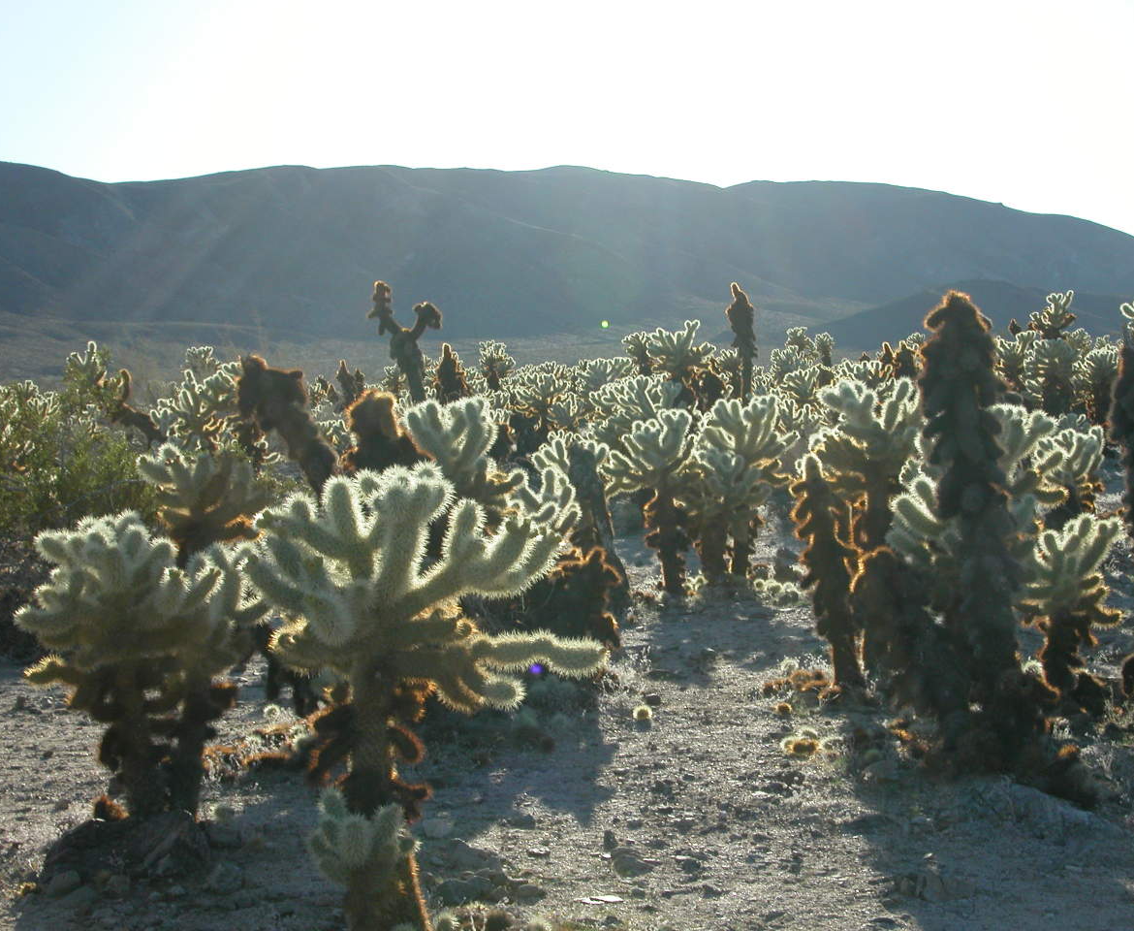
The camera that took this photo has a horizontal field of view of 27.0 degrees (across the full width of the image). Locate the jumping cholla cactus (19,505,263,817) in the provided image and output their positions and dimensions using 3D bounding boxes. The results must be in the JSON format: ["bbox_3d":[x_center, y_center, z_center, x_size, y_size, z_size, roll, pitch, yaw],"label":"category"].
[{"bbox_3d":[-1.181,0.550,6.500,0.651,0.825,0.580,0,3,0],"label":"jumping cholla cactus"}]

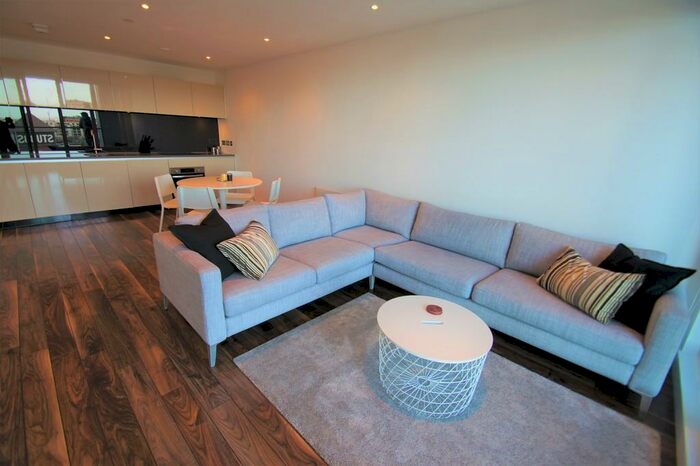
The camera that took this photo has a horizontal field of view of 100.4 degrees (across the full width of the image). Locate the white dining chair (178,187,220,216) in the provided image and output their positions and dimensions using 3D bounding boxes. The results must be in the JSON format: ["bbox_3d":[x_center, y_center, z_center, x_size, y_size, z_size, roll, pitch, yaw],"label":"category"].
[{"bbox_3d":[-1.788,-0.198,3.587,0.440,0.790,0.490,0,19,-11],"label":"white dining chair"}]

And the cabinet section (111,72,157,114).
[{"bbox_3d":[-3.529,-2.249,4.713,0.350,0.560,0.600,20,24,39],"label":"cabinet section"}]

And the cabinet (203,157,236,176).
[{"bbox_3d":[-2.844,-1.200,6.197,0.580,0.780,0.620,19,24,39],"label":"cabinet"}]

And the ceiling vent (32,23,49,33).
[{"bbox_3d":[-3.700,-2.454,3.493,0.278,0.033,0.131,19,23,39],"label":"ceiling vent"}]

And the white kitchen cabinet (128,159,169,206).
[{"bbox_3d":[-3.676,-0.956,5.336,0.580,0.760,0.600,19,24,39],"label":"white kitchen cabinet"}]

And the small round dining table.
[{"bbox_3d":[-1.764,-0.327,4.052,1.050,0.740,1.050,3,19,-1],"label":"small round dining table"}]

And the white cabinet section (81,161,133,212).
[{"bbox_3d":[-3.897,-0.800,4.641,0.580,0.733,0.600,20,24,39],"label":"white cabinet section"}]

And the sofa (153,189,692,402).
[{"bbox_3d":[0.406,0.388,2.209,2.970,0.790,2.490,19,24,39],"label":"sofa"}]

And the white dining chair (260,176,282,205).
[{"bbox_3d":[-1.267,-0.384,4.223,0.490,0.790,0.440,4,19,1],"label":"white dining chair"}]

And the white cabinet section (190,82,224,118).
[{"bbox_3d":[-2.740,-2.488,5.518,0.350,0.560,0.590,20,24,39],"label":"white cabinet section"}]

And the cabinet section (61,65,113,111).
[{"bbox_3d":[-3.916,-2.128,4.329,0.350,0.560,0.600,20,24,39],"label":"cabinet section"}]

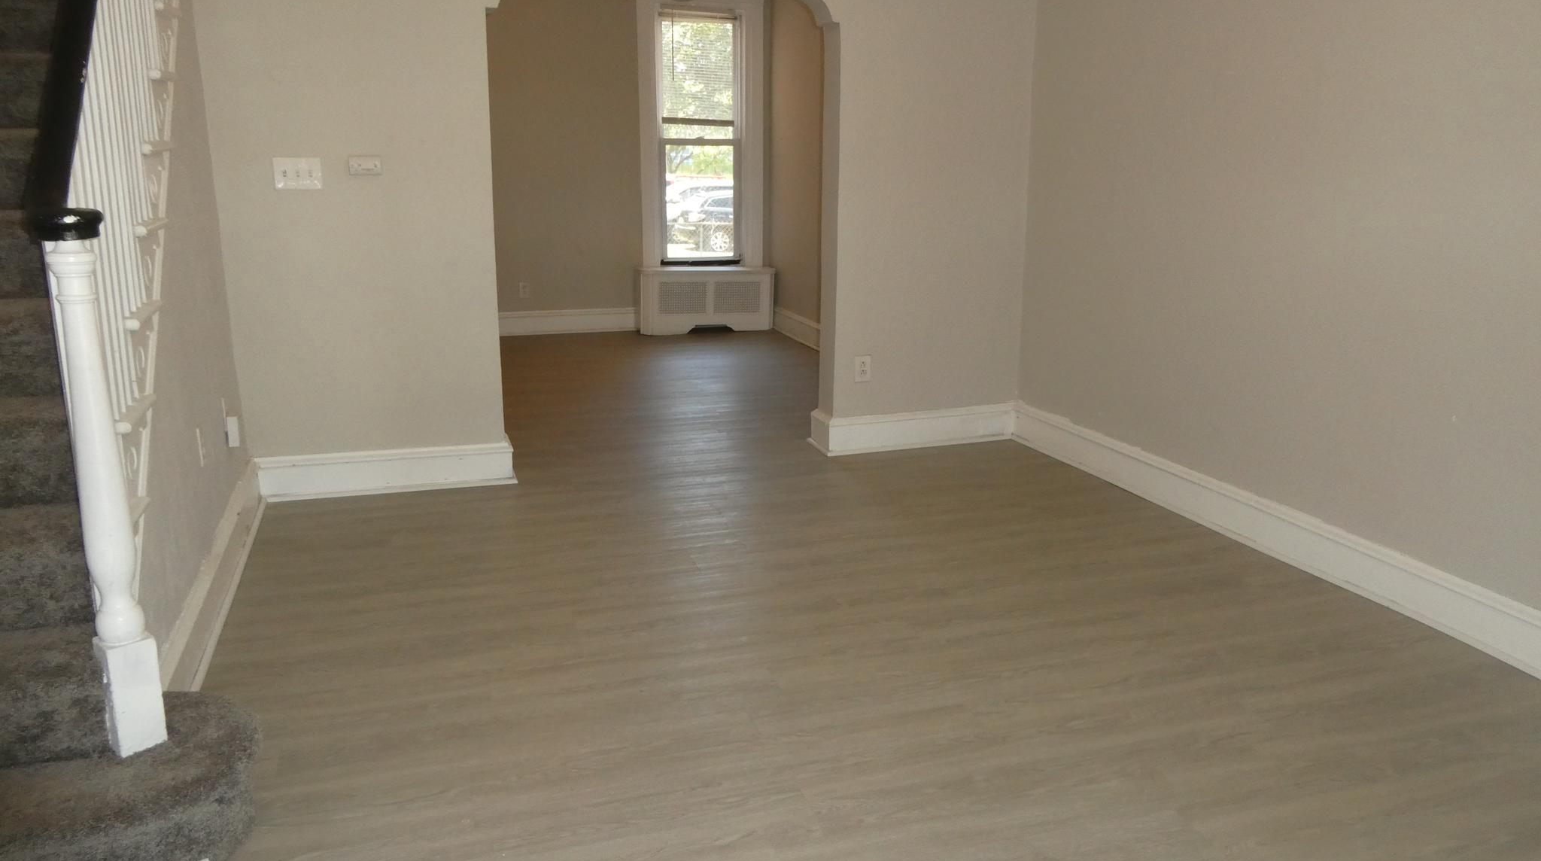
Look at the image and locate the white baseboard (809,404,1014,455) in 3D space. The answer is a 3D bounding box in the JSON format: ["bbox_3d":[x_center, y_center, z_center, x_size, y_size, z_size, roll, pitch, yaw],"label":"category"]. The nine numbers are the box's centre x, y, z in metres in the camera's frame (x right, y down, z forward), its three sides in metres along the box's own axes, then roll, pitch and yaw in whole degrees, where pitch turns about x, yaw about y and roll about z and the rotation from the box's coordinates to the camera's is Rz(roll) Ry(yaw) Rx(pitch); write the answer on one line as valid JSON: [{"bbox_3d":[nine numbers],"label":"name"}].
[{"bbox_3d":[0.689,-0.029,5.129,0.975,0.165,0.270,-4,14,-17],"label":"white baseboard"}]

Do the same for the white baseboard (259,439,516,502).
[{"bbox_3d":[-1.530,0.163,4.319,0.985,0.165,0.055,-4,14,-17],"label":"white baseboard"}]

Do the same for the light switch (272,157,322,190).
[{"bbox_3d":[-1.762,-0.957,3.987,0.162,0.115,0.014,-4,14,-17],"label":"light switch"}]

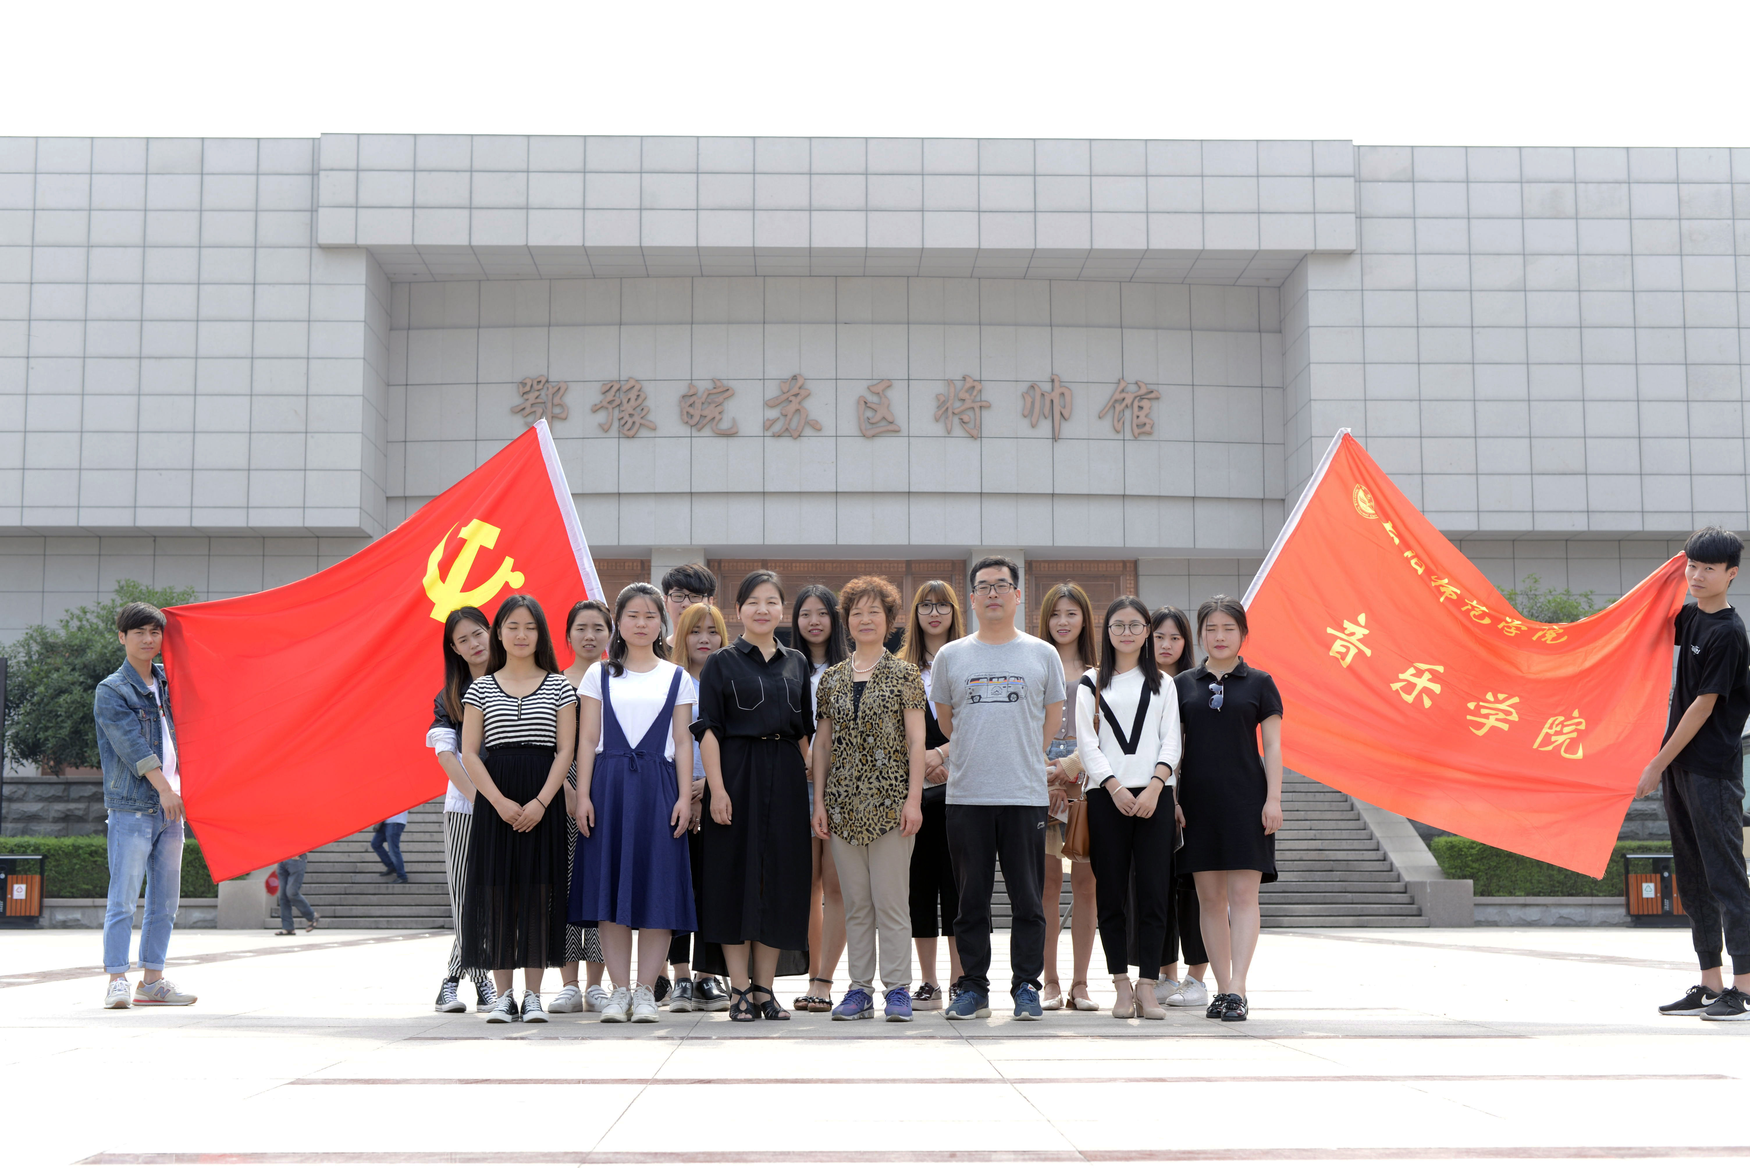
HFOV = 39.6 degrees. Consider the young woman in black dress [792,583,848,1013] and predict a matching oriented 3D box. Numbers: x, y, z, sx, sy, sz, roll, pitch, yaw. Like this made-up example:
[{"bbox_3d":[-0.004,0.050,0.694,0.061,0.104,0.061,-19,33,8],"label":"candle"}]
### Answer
[{"bbox_3d":[-0.229,0.849,9.802,0.420,1.705,0.280,-1,-7,8],"label":"young woman in black dress"}]

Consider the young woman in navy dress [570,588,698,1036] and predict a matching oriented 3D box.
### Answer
[{"bbox_3d":[-0.898,0.805,9.072,0.480,1.622,0.310,0,-7,-3],"label":"young woman in navy dress"}]

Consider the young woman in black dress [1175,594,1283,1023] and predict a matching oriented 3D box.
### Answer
[{"bbox_3d":[1.314,0.846,9.319,0.440,1.619,0.320,-2,-7,11],"label":"young woman in black dress"}]

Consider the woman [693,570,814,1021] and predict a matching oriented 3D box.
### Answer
[{"bbox_3d":[-0.460,0.806,9.418,0.460,1.732,0.330,1,-7,-13],"label":"woman"}]

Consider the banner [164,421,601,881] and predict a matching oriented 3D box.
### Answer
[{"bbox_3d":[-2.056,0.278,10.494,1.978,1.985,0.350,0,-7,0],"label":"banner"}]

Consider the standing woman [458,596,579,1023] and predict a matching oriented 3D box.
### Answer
[{"bbox_3d":[-1.347,0.853,9.370,0.450,1.633,0.330,1,-7,-10],"label":"standing woman"}]

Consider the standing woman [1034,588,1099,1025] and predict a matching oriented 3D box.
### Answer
[{"bbox_3d":[0.773,0.838,9.713,0.420,1.695,0.300,-2,-7,10],"label":"standing woman"}]

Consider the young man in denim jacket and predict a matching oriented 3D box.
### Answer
[{"bbox_3d":[-3.062,0.920,10.207,0.380,1.689,0.460,-7,-10,44],"label":"young man in denim jacket"}]

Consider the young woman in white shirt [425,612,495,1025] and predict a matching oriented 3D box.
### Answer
[{"bbox_3d":[-1.643,0.893,9.723,0.440,1.611,0.310,2,-7,-18],"label":"young woman in white shirt"}]

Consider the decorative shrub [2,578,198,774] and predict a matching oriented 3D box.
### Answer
[{"bbox_3d":[-9.904,1.191,31.086,2.763,2.560,2.542,0,-7,0],"label":"decorative shrub"}]

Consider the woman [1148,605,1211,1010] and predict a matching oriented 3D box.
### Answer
[{"bbox_3d":[1.246,0.931,10.294,0.430,1.686,0.320,-2,-7,15],"label":"woman"}]

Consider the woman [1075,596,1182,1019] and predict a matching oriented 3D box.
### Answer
[{"bbox_3d":[0.950,0.829,9.133,0.410,1.571,0.300,-1,-7,6],"label":"woman"}]

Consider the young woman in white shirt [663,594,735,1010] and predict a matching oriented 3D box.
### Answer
[{"bbox_3d":[-0.693,0.885,9.738,0.430,1.622,0.290,0,-7,-5],"label":"young woman in white shirt"}]

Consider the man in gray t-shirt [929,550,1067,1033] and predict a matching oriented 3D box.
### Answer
[{"bbox_3d":[0.463,0.755,9.139,0.500,1.725,0.320,-1,-7,3],"label":"man in gray t-shirt"}]

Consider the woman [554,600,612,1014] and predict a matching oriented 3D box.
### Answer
[{"bbox_3d":[-1.166,0.905,10.016,0.430,1.685,0.320,0,-7,-3],"label":"woman"}]

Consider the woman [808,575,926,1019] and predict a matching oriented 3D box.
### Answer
[{"bbox_3d":[-0.021,0.816,9.411,0.450,1.709,0.320,-1,-7,3],"label":"woman"}]

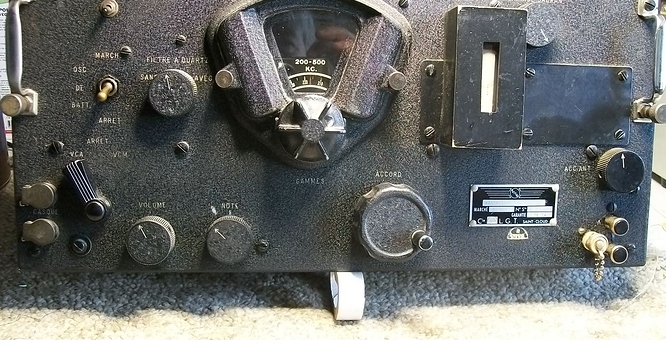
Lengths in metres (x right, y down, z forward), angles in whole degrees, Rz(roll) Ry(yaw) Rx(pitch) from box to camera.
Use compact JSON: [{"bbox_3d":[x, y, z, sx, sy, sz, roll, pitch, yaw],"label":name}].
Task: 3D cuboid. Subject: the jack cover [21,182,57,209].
[{"bbox_3d":[-0.211,0.018,0.497,0.022,0.018,0.010,0,6,-5],"label":"jack cover"}]

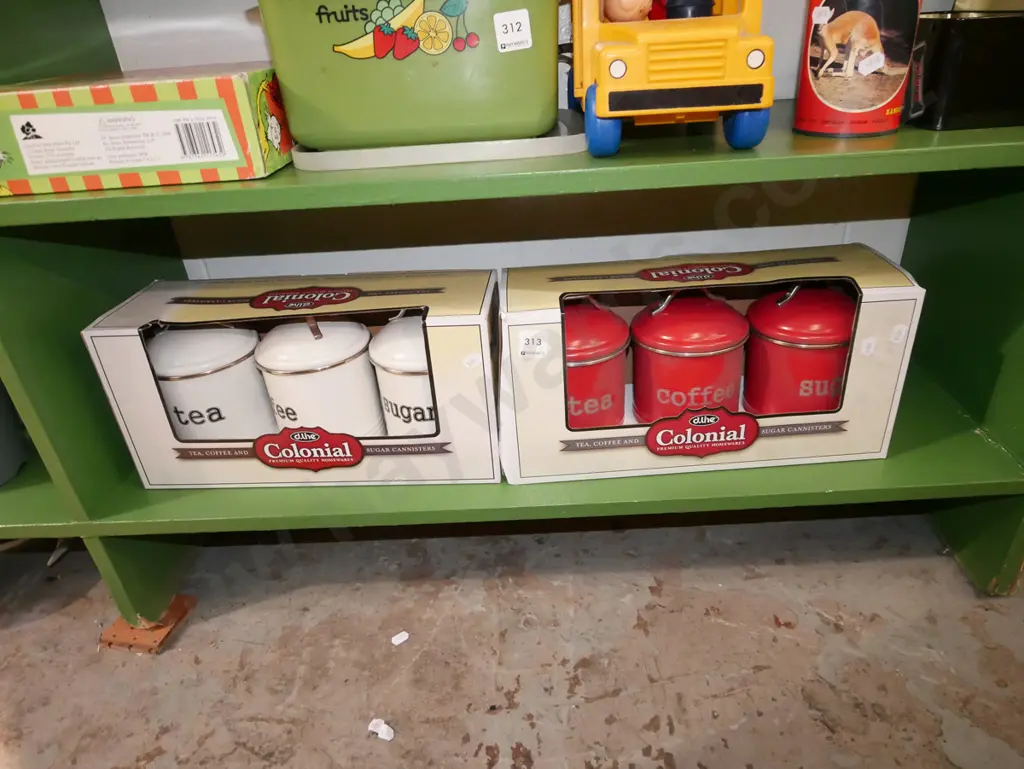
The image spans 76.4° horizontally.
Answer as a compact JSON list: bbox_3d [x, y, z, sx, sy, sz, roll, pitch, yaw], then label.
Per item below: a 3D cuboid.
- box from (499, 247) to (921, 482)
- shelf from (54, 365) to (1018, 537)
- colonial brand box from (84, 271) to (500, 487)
[{"bbox_3d":[0.174,-0.022,0.642,0.360,0.173,0.123,-4,29,0],"label":"box"},{"bbox_3d":[0.034,0.045,0.737,0.898,0.020,0.297,-3,29,2],"label":"shelf"},{"bbox_3d":[-0.191,-0.005,0.656,0.359,0.173,0.124,-1,29,4],"label":"colonial brand box"}]

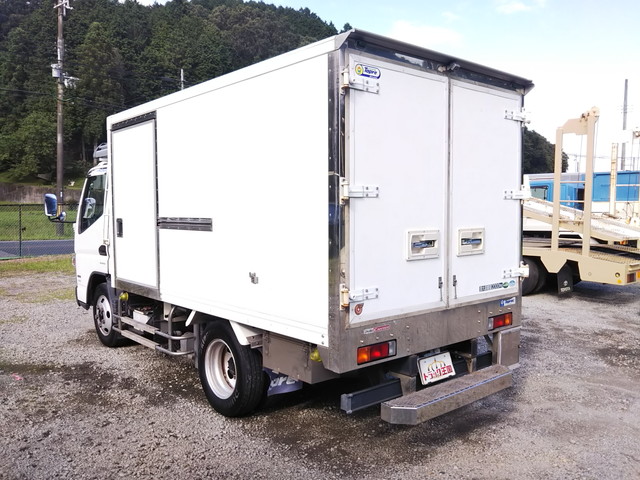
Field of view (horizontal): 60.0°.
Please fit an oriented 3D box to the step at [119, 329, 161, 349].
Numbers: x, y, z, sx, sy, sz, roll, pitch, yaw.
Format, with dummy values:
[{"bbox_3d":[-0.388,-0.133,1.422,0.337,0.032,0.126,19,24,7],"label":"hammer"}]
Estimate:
[{"bbox_3d":[-1.628,0.901,5.026,0.070,0.035,0.740,-3,4,-41],"label":"step"}]

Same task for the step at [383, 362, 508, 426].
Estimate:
[{"bbox_3d":[0.852,0.957,3.473,1.210,0.097,0.190,-3,4,-41],"label":"step"}]

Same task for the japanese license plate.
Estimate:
[{"bbox_3d":[0.761,0.831,3.600,0.330,0.165,0.015,-1,-15,-40],"label":"japanese license plate"}]

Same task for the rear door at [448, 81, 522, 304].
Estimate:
[{"bbox_3d":[1.121,-0.308,3.786,0.855,1.430,0.080,-3,4,-41],"label":"rear door"}]

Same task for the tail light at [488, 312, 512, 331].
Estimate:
[{"bbox_3d":[1.274,0.579,3.934,0.306,0.092,0.050,-3,4,-41],"label":"tail light"}]

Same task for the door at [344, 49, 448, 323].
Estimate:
[{"bbox_3d":[0.458,-0.275,3.217,0.865,1.430,0.080,-3,4,-41],"label":"door"}]

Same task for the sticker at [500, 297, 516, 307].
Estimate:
[{"bbox_3d":[1.354,0.447,3.983,0.194,0.047,0.005,-3,4,-41],"label":"sticker"}]

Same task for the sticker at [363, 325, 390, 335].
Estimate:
[{"bbox_3d":[0.322,0.496,3.097,0.210,0.027,0.005,-3,4,-41],"label":"sticker"}]

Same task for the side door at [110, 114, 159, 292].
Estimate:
[{"bbox_3d":[-1.611,-0.315,4.906,0.080,1.470,0.985,-3,4,-41],"label":"side door"}]

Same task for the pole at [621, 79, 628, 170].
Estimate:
[{"bbox_3d":[21.541,-5.856,39.299,0.270,10.870,0.270,0,3,0],"label":"pole"}]

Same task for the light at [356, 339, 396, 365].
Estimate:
[{"bbox_3d":[0.319,0.628,3.114,0.312,0.094,0.050,-3,4,-41],"label":"light"}]

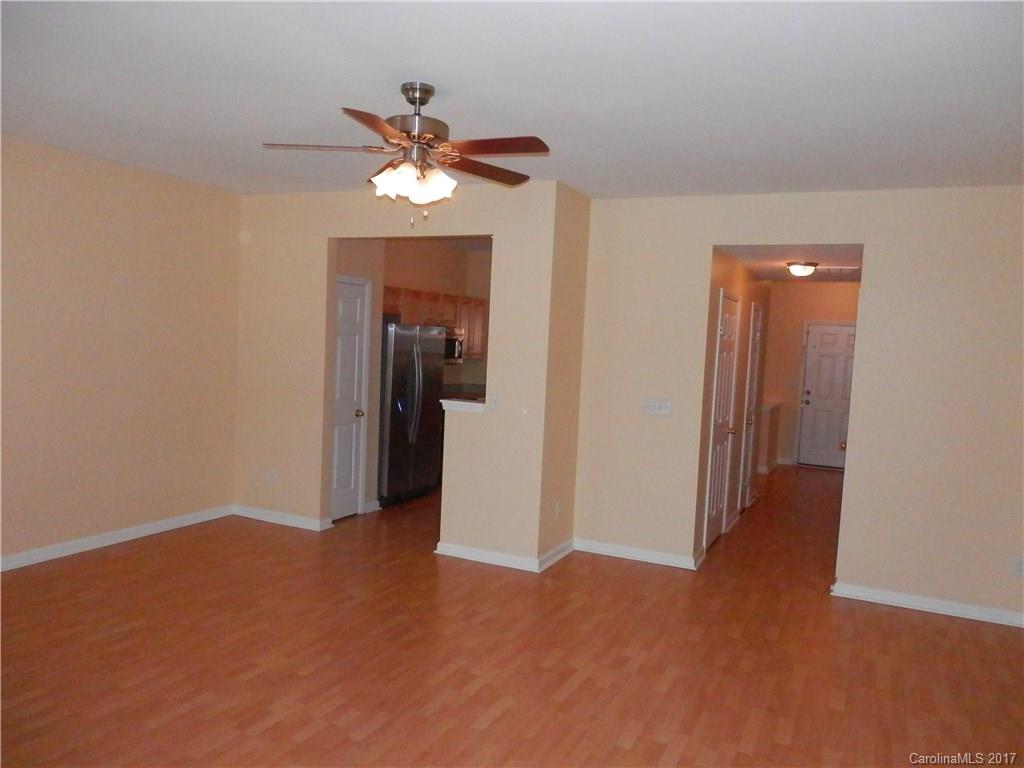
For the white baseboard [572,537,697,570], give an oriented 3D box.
[{"bbox_3d":[0.943,1.300,5.674,0.945,0.093,0.030,5,4,25],"label":"white baseboard"}]

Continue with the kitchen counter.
[{"bbox_3d":[-0.325,0.165,5.531,0.390,0.065,0.180,5,4,25],"label":"kitchen counter"}]

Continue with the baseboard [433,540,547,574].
[{"bbox_3d":[-0.188,1.263,5.442,0.867,0.093,0.030,5,4,25],"label":"baseboard"}]

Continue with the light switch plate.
[{"bbox_3d":[1.088,0.179,5.563,0.210,0.116,0.012,5,4,25],"label":"light switch plate"}]

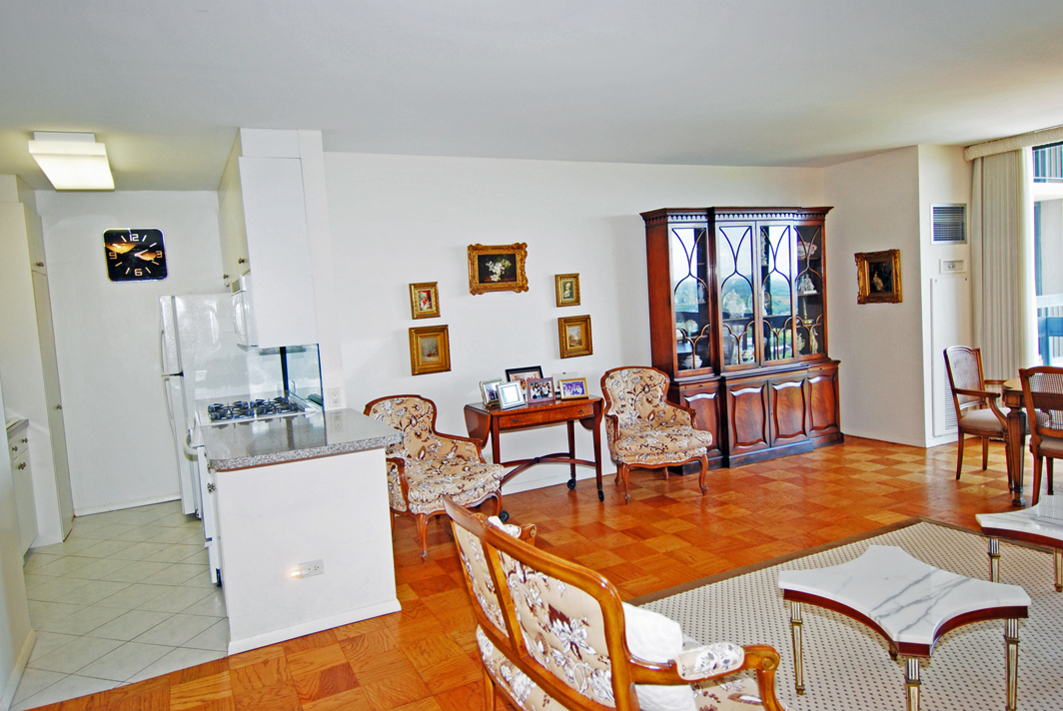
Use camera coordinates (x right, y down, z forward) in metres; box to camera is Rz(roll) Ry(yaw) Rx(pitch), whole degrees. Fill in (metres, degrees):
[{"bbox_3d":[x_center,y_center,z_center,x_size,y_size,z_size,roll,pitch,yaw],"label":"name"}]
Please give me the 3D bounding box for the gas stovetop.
[{"bbox_3d":[-1.930,0.373,4.489,0.609,0.063,0.763,-6,4,-29],"label":"gas stovetop"}]

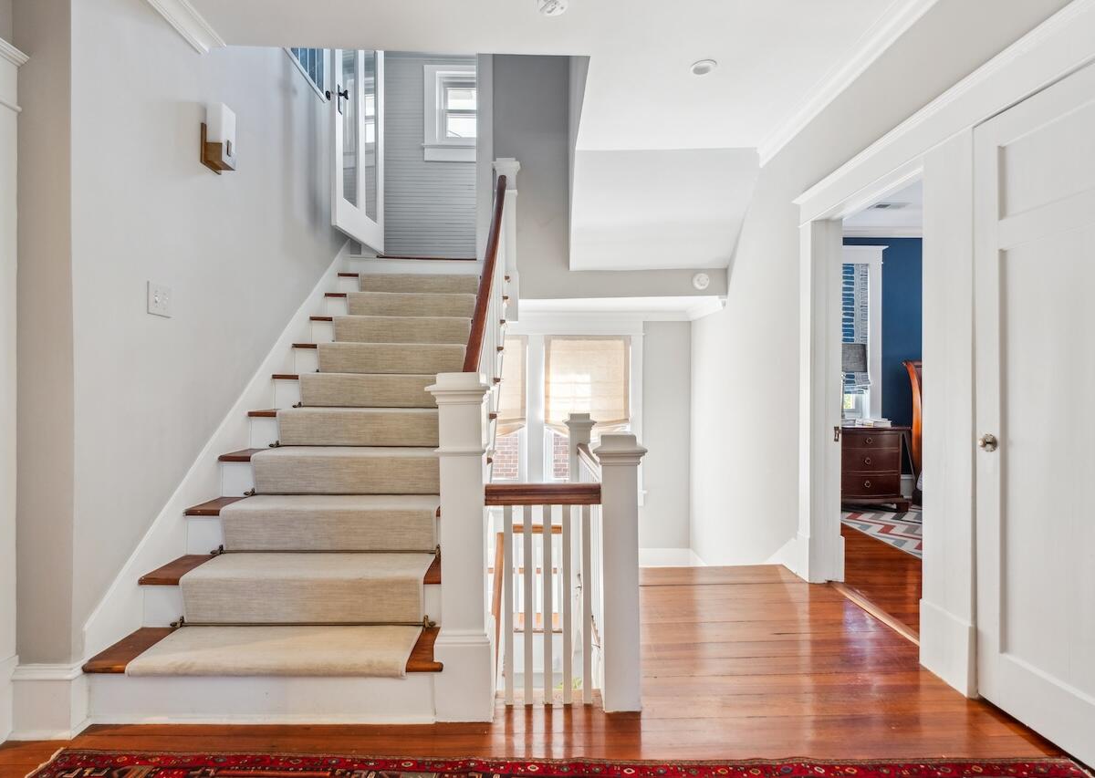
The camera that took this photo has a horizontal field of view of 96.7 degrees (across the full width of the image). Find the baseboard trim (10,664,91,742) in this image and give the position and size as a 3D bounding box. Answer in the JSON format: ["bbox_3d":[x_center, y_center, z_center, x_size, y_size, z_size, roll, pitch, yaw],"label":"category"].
[{"bbox_3d":[-1.603,0.996,1.580,0.199,0.240,0.070,0,1,-1],"label":"baseboard trim"}]

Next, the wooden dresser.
[{"bbox_3d":[2.837,0.712,4.520,0.763,0.755,0.470,0,1,-1],"label":"wooden dresser"}]

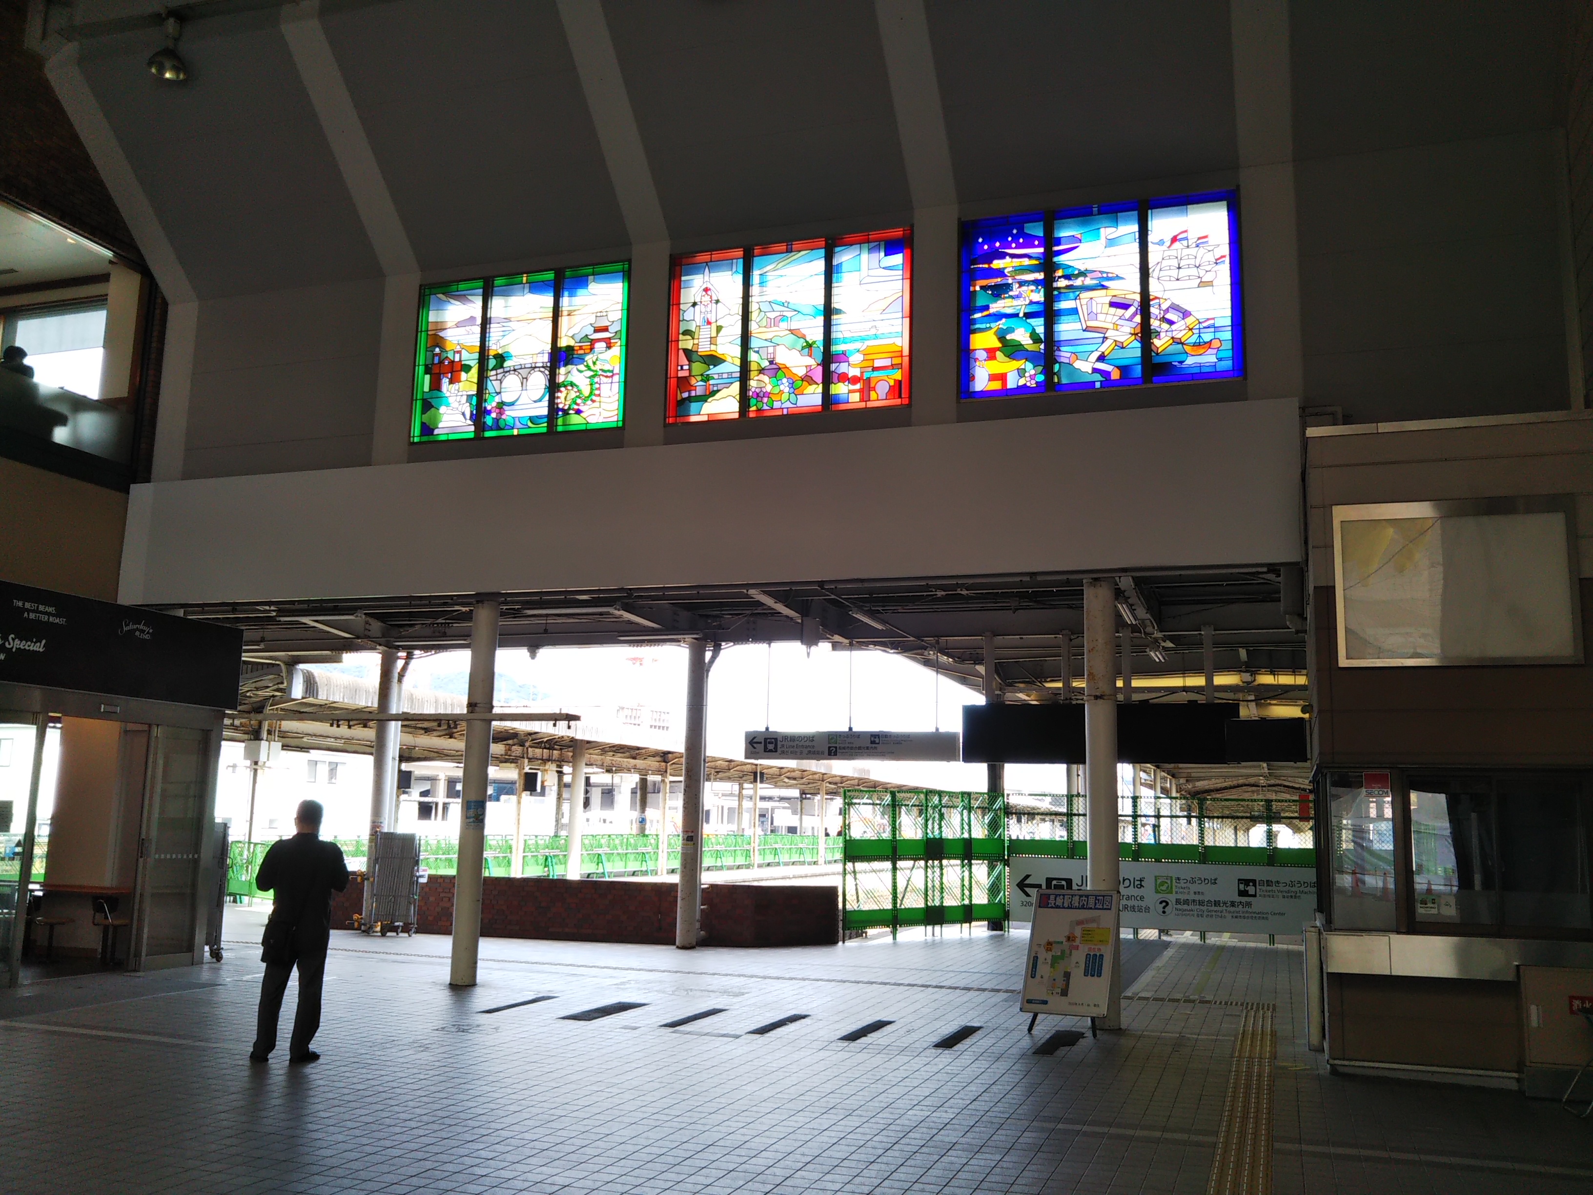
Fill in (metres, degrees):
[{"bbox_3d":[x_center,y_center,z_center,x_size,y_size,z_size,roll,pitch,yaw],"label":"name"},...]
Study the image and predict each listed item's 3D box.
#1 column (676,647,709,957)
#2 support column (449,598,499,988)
[{"bbox_3d":[-1.402,2.622,18.908,0.285,4.140,0.270,-2,-10,19],"label":"column"},{"bbox_3d":[-3.321,1.953,14.279,0.268,3.910,0.268,-2,-10,19],"label":"support column"}]

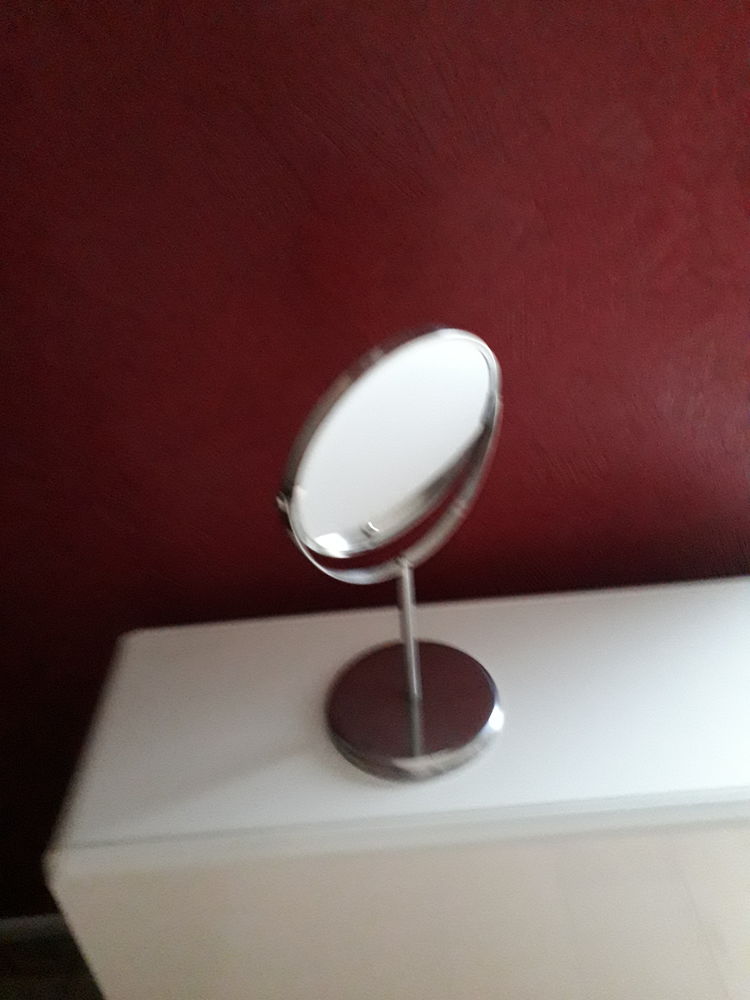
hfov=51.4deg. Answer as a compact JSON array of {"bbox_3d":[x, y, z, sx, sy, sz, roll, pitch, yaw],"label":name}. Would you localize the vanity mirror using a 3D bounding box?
[{"bbox_3d":[0.021,0.029,0.531,0.192,0.305,0.139,-24,36,-32],"label":"vanity mirror"}]

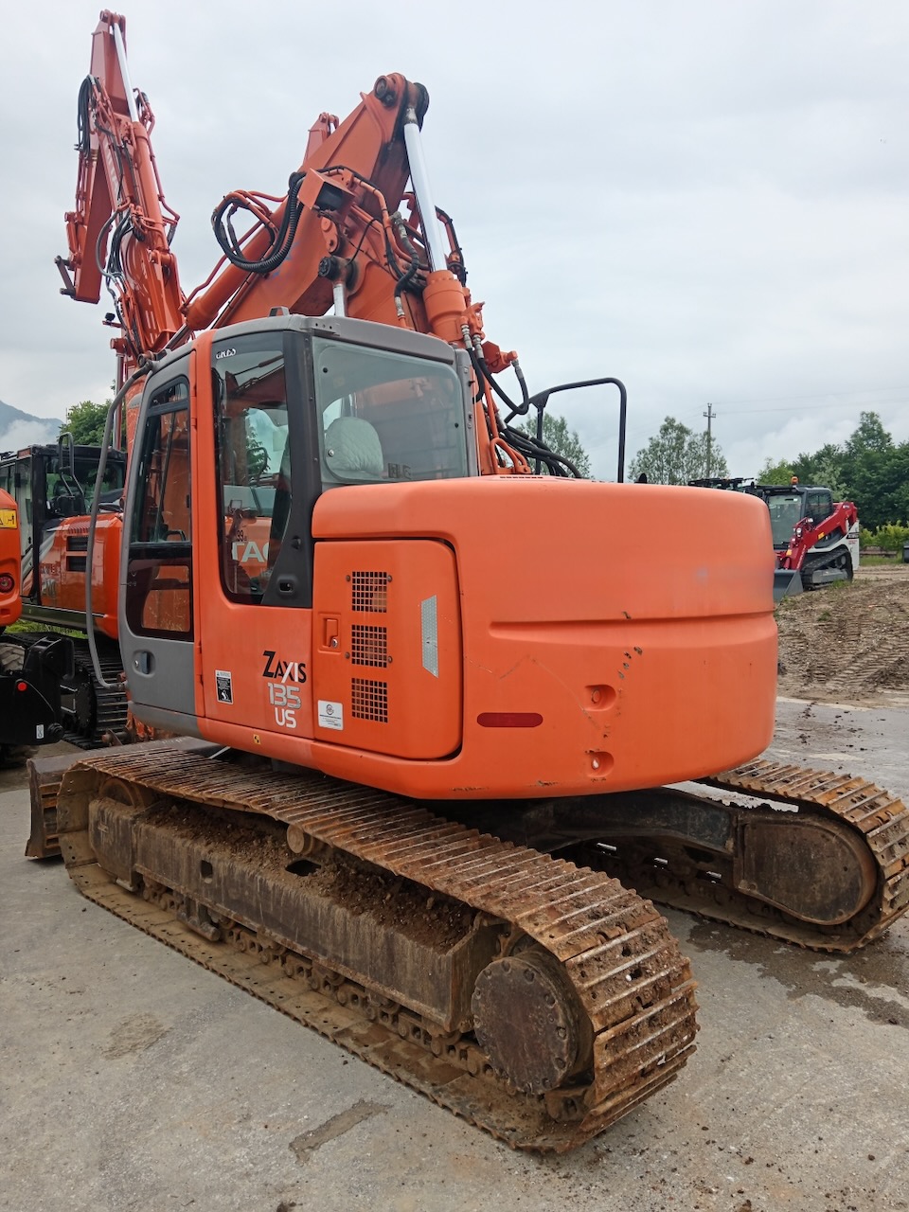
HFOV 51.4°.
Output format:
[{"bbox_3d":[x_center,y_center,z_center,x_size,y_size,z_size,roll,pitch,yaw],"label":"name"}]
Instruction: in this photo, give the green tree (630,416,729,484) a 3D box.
[{"bbox_3d":[15.139,-7.425,64.243,6.867,10.738,6.500,1,3,14],"label":"green tree"}]

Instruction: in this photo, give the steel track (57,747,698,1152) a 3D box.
[{"bbox_3d":[-0.678,1.149,3.960,0.530,0.720,3.560,-2,4,-45],"label":"steel track"}]

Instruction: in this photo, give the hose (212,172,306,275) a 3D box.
[{"bbox_3d":[-1.124,-2.185,5.407,0.630,0.550,0.250,3,4,42],"label":"hose"}]

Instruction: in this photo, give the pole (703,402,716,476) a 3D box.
[{"bbox_3d":[16.174,-7.414,60.251,1.200,11.085,0.300,-1,3,-33],"label":"pole"}]

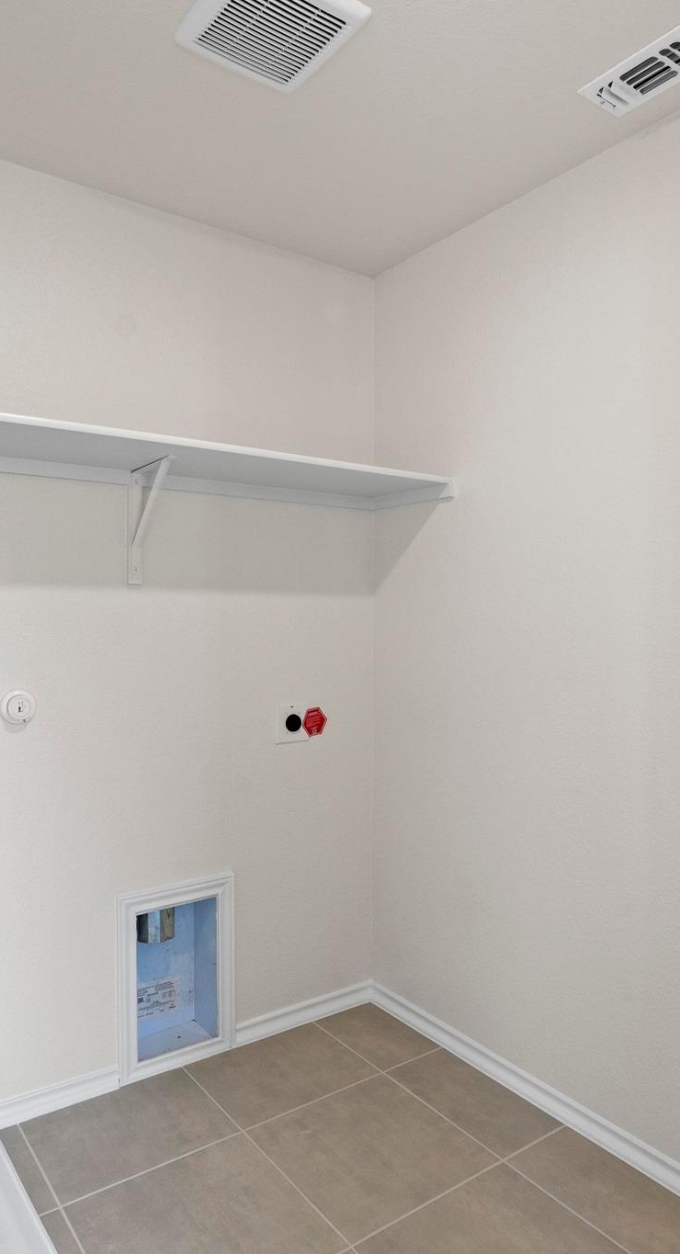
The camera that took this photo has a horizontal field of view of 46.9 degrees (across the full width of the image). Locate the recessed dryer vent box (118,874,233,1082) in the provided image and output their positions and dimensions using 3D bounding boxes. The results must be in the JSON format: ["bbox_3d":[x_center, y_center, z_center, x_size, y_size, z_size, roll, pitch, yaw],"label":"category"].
[{"bbox_3d":[-0.491,0.999,2.286,0.351,0.522,0.100,0,0,-35],"label":"recessed dryer vent box"}]

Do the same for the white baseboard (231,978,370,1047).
[{"bbox_3d":[-0.109,1.233,2.513,0.520,0.071,0.014,0,0,-35],"label":"white baseboard"}]

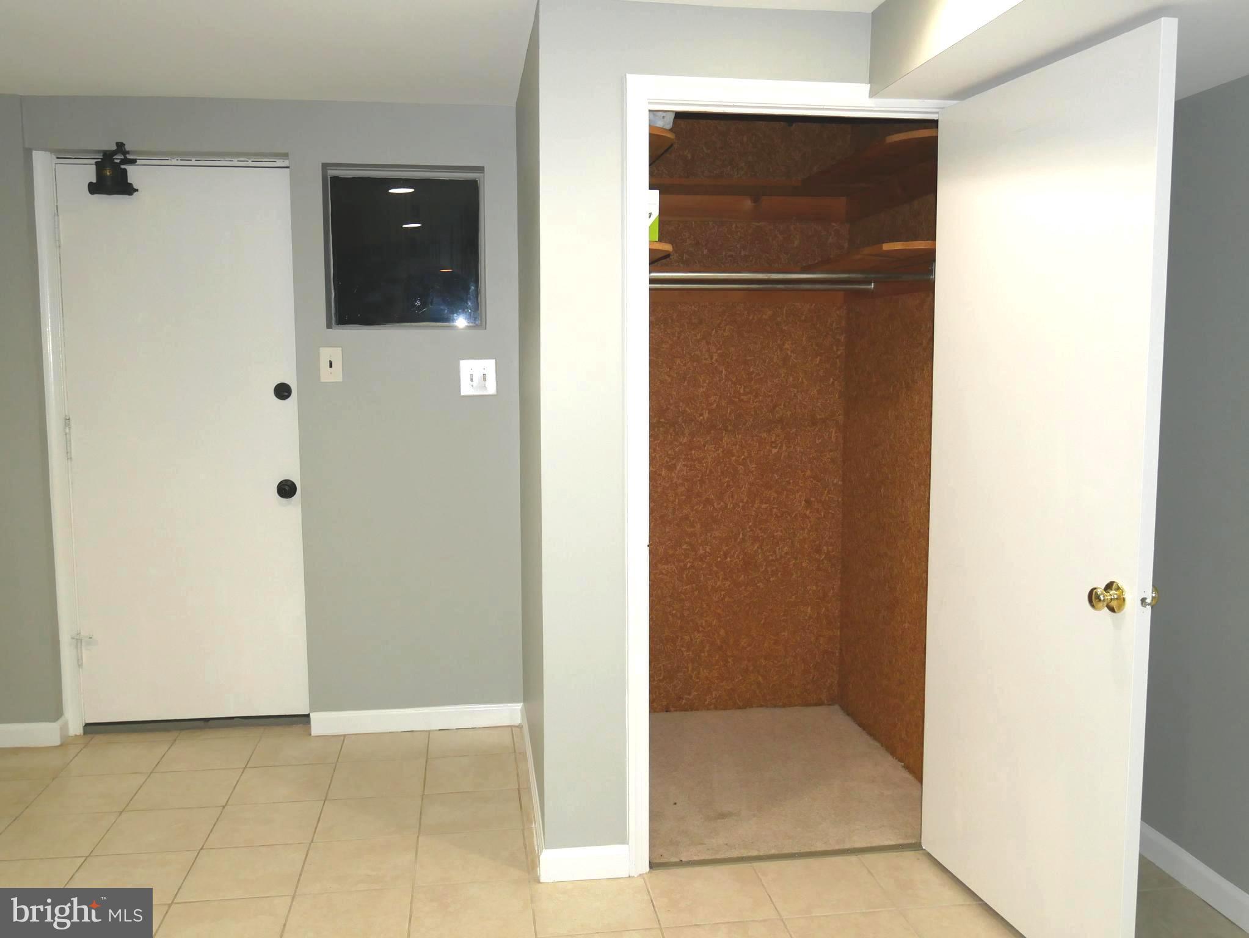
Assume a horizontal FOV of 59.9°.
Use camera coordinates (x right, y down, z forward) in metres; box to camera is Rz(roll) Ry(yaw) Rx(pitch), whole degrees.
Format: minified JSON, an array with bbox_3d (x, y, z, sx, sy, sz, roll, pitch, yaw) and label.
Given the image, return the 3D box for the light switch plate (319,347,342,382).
[{"bbox_3d":[-1.045,-0.371,3.862,0.073,0.117,0.012,-1,6,-8],"label":"light switch plate"}]

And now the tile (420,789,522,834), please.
[{"bbox_3d":[-0.468,1.055,3.328,0.300,0.010,0.300,-1,6,-8],"label":"tile"}]

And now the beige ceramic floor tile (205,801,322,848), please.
[{"bbox_3d":[-1.083,1.077,3.279,0.302,0.010,0.302,-1,6,-8],"label":"beige ceramic floor tile"}]

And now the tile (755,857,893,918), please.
[{"bbox_3d":[0.520,1.107,2.873,0.303,0.010,0.303,-1,6,-8],"label":"tile"}]

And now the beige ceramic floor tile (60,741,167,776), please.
[{"bbox_3d":[-1.766,1.016,3.780,0.303,0.010,0.313,-1,6,-8],"label":"beige ceramic floor tile"}]

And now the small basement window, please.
[{"bbox_3d":[-0.788,-0.796,3.922,0.560,0.575,0.120,-1,6,-8],"label":"small basement window"}]

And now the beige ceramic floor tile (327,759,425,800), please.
[{"bbox_3d":[-0.822,1.038,3.624,0.302,0.010,0.302,-1,6,-8],"label":"beige ceramic floor tile"}]

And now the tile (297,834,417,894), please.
[{"bbox_3d":[-0.736,1.105,3.020,0.302,0.010,0.302,-1,6,-8],"label":"tile"}]

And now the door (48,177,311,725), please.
[{"bbox_3d":[-1.587,-0.072,3.968,0.816,2.019,0.045,-1,6,-8],"label":"door"}]

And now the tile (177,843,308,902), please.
[{"bbox_3d":[-1.028,1.098,2.945,0.300,0.010,0.300,-1,6,-8],"label":"tile"}]

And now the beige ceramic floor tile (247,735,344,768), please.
[{"bbox_3d":[-1.169,1.010,3.883,0.302,0.010,0.302,-1,6,-8],"label":"beige ceramic floor tile"}]

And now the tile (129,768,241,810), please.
[{"bbox_3d":[-1.430,1.048,3.538,0.302,0.010,0.302,-1,6,-8],"label":"tile"}]

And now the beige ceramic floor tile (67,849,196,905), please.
[{"bbox_3d":[-1.329,1.103,2.903,0.300,0.010,0.300,-1,6,-8],"label":"beige ceramic floor tile"}]

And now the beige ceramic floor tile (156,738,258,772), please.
[{"bbox_3d":[-1.464,1.011,3.823,0.303,0.010,0.313,-1,6,-8],"label":"beige ceramic floor tile"}]

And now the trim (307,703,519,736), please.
[{"bbox_3d":[-0.770,0.938,4.053,0.779,0.083,0.014,-1,6,-8],"label":"trim"}]

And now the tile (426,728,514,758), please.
[{"bbox_3d":[-0.557,0.996,3.943,0.303,0.010,0.299,-1,6,-8],"label":"tile"}]

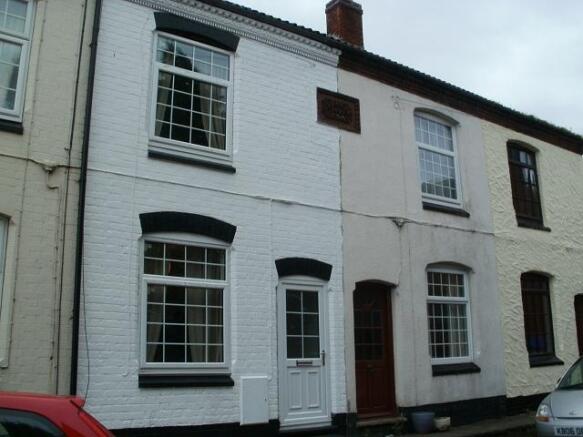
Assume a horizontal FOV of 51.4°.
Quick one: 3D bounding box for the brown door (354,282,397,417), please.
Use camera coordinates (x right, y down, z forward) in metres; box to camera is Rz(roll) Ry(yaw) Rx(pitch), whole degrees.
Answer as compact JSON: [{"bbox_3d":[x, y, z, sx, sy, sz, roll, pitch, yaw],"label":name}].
[{"bbox_3d":[1.186,1.921,8.989,0.862,1.984,0.080,8,-14,-34],"label":"brown door"}]

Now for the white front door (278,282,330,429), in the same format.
[{"bbox_3d":[0.158,1.793,8.208,0.880,1.992,0.080,8,-14,-34],"label":"white front door"}]

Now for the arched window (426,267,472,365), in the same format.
[{"bbox_3d":[2.569,1.550,10.020,1.148,1.645,0.100,8,-14,-34],"label":"arched window"}]

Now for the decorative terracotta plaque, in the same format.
[{"bbox_3d":[0.716,-1.632,9.260,0.843,0.575,0.050,8,-14,-34],"label":"decorative terracotta plaque"}]

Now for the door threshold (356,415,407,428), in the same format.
[{"bbox_3d":[1.233,2.896,8.711,0.988,0.117,0.240,8,-14,-34],"label":"door threshold"}]

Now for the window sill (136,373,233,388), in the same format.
[{"bbox_3d":[-1.232,1.908,7.103,1.204,0.139,0.140,8,-14,-34],"label":"window sill"}]

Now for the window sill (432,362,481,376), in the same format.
[{"bbox_3d":[2.605,2.425,9.730,1.160,0.167,0.140,8,-14,-34],"label":"window sill"}]

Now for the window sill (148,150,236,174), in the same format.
[{"bbox_3d":[-1.259,-0.695,7.651,1.204,0.132,0.140,8,-14,-34],"label":"window sill"}]

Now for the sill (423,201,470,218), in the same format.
[{"bbox_3d":[2.578,-0.135,10.269,1.160,0.149,0.140,8,-14,-34],"label":"sill"}]

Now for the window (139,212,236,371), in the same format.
[{"bbox_3d":[-1.270,0.891,7.348,1.305,1.938,0.120,8,-14,-34],"label":"window"}]

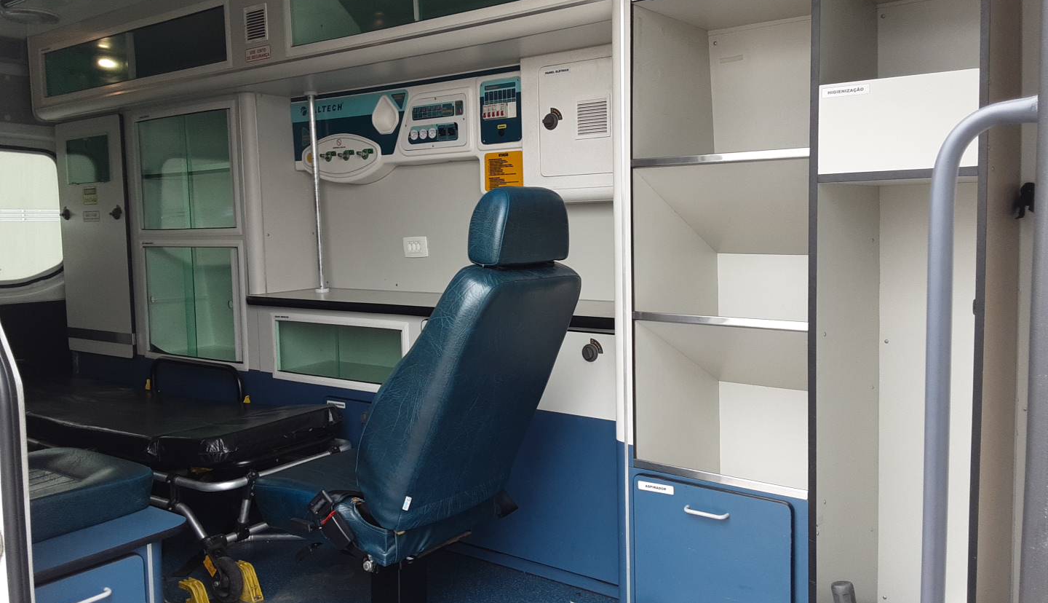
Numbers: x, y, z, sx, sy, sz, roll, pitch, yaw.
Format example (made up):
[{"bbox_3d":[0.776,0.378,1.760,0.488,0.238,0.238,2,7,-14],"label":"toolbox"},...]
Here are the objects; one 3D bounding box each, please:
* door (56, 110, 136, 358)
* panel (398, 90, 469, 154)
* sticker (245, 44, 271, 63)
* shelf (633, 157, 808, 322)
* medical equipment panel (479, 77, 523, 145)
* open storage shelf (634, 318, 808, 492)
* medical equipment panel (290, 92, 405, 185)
[{"bbox_3d":[-1.894,-0.280,3.752,0.571,1.018,0.029,3,7,36],"label":"door"},{"bbox_3d":[-0.302,-0.627,2.981,0.311,0.207,0.071,3,7,36],"label":"panel"},{"bbox_3d":[-0.906,-0.843,2.891,0.131,0.044,0.006,3,7,36],"label":"sticker"},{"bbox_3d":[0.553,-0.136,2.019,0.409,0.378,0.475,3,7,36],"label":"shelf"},{"bbox_3d":[-0.073,-0.629,2.809,0.168,0.208,0.061,3,7,36],"label":"medical equipment panel"},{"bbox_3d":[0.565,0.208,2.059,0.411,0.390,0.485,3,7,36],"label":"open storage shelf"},{"bbox_3d":[-0.653,-0.619,3.250,0.622,0.328,0.112,3,7,36],"label":"medical equipment panel"}]

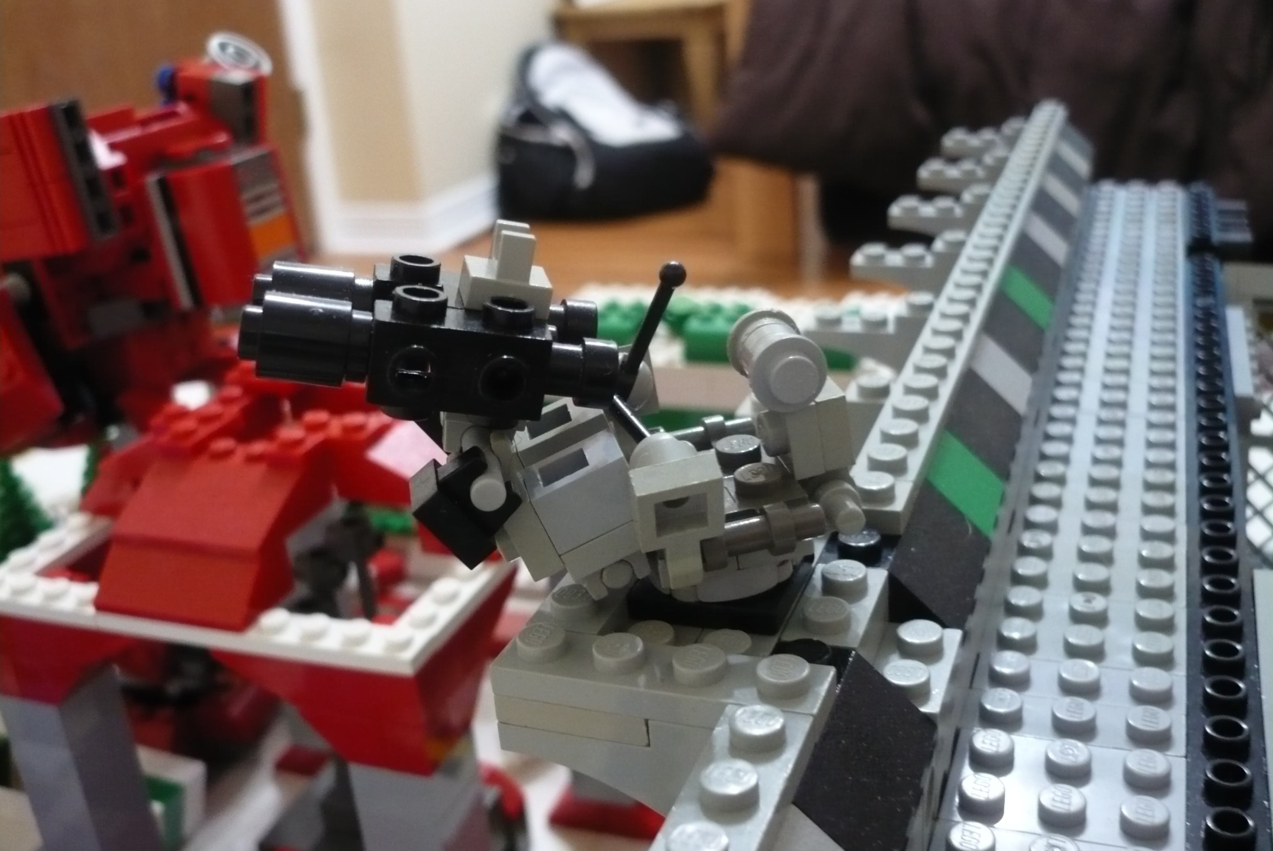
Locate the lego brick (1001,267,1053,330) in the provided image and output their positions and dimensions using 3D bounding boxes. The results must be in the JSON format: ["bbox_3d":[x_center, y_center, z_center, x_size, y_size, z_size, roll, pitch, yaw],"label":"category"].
[{"bbox_3d":[0.069,-0.023,0.238,0.016,0.010,0.016,3,24,22],"label":"lego brick"}]

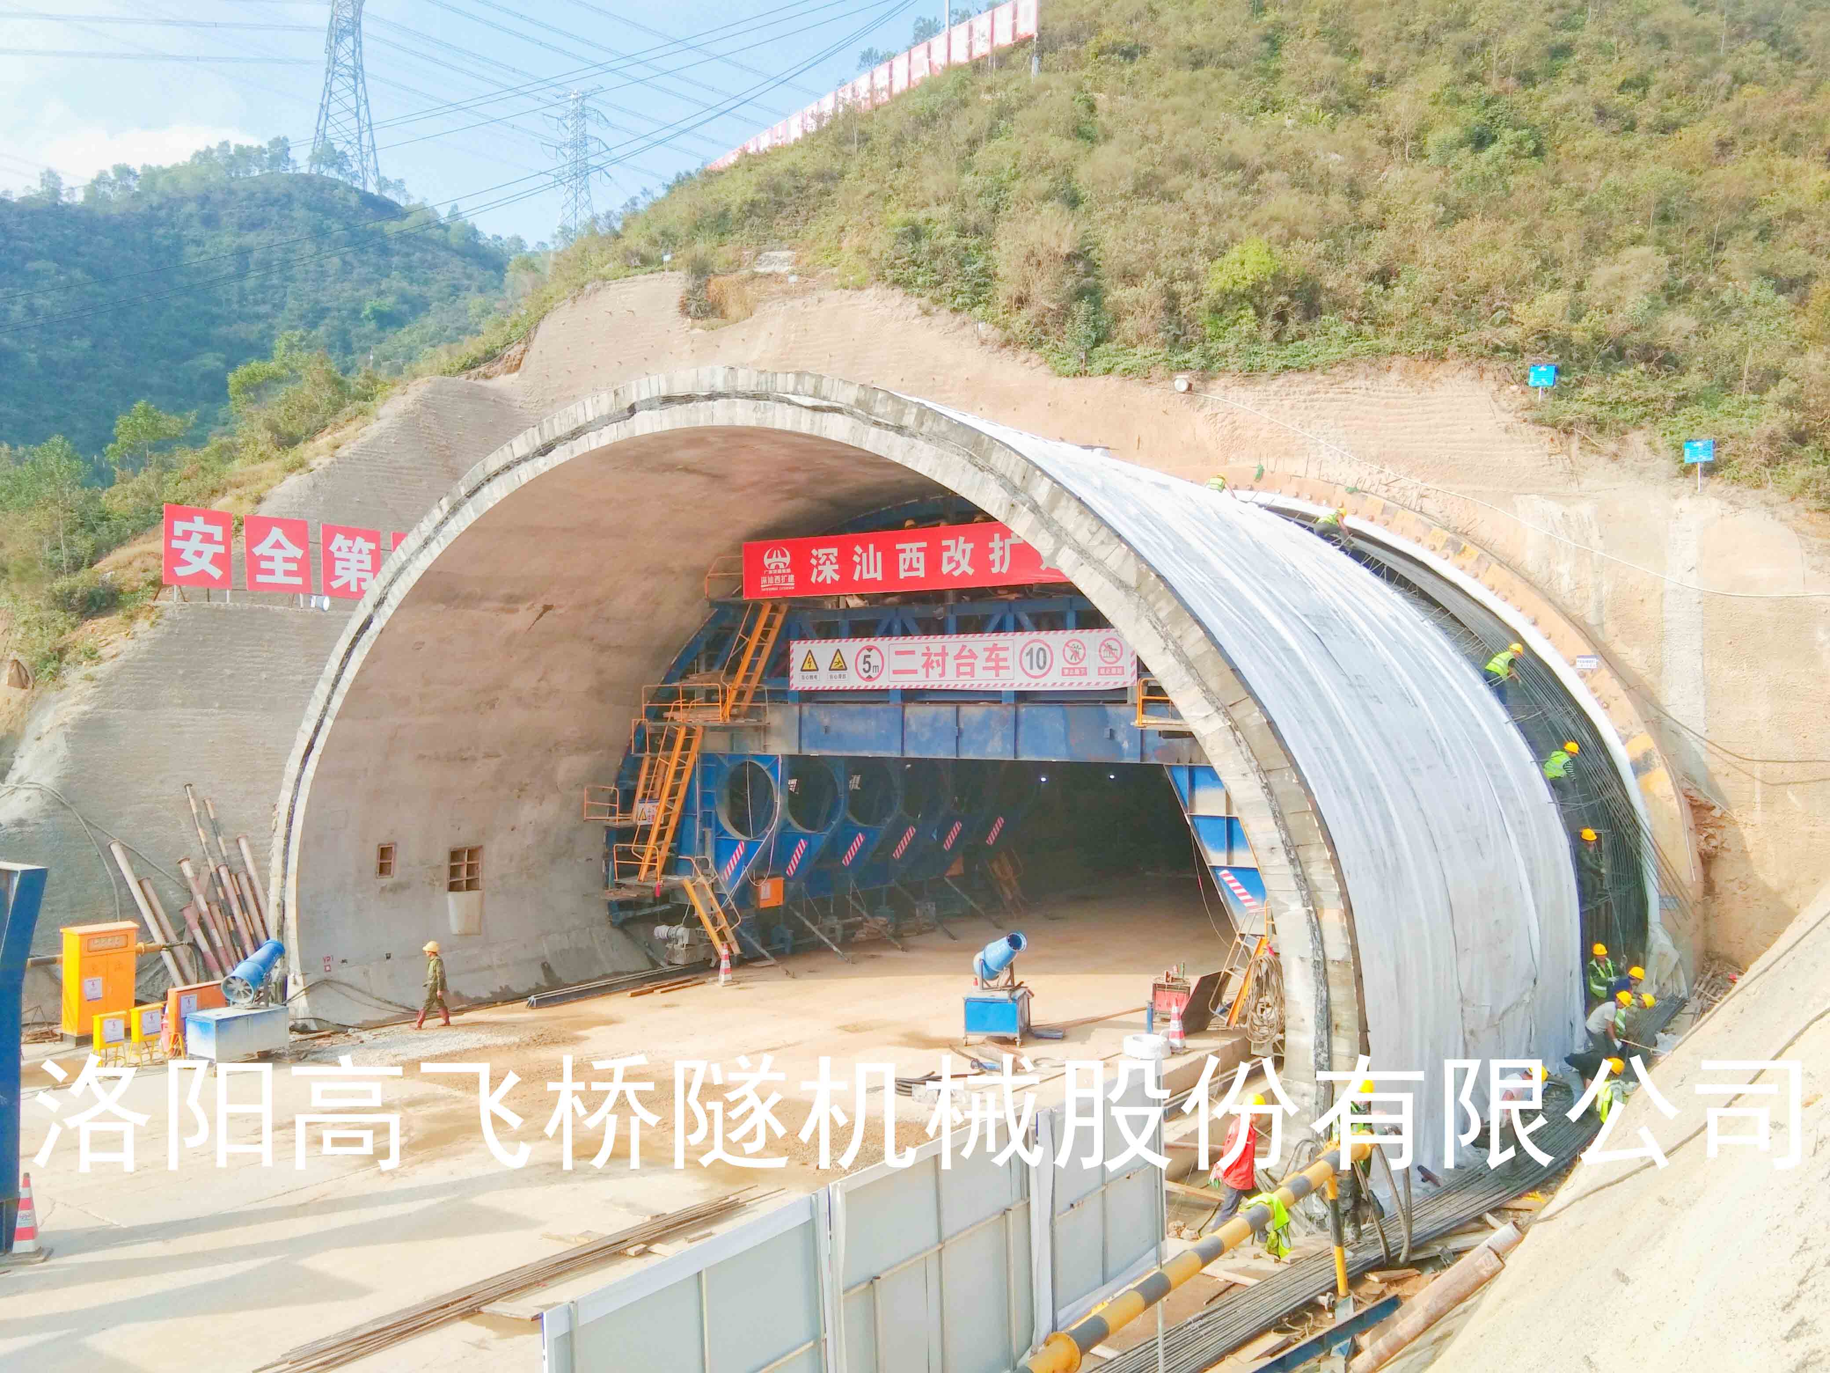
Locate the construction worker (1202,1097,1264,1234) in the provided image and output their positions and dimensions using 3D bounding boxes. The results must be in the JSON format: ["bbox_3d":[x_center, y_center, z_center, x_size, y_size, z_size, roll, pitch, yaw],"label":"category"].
[{"bbox_3d":[3.730,5.580,19.100,0.650,1.700,0.580,0,0,-2],"label":"construction worker"}]

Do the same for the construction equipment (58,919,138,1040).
[{"bbox_3d":[-15.289,5.503,30.841,0.550,1.950,1.170,-1,-1,40],"label":"construction equipment"}]

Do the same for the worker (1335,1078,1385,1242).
[{"bbox_3d":[5.000,5.320,18.450,0.600,1.800,0.550,0,0,-8],"label":"worker"}]

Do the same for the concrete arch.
[{"bbox_3d":[-1.043,0.787,29.338,22.500,11.400,9.200,0,-1,37],"label":"concrete arch"}]

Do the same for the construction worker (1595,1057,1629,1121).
[{"bbox_3d":[10.200,5.970,23.900,0.700,1.150,0.550,0,0,0],"label":"construction worker"}]

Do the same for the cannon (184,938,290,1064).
[{"bbox_3d":[-11.520,5.310,27.880,0.950,2.200,1.450,0,0,28],"label":"cannon"}]

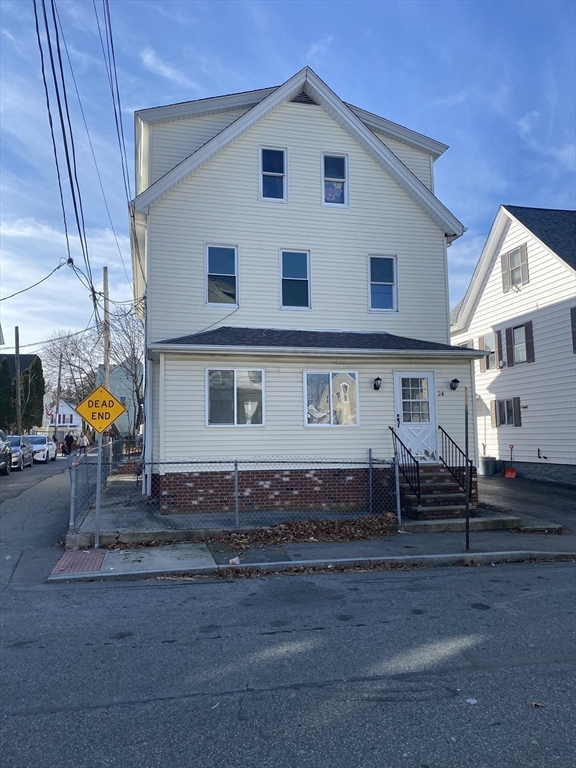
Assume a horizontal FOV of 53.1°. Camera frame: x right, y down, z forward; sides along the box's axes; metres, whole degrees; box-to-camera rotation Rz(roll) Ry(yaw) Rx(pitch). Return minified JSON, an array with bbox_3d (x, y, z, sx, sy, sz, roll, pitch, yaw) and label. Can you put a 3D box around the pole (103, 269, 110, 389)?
[{"bbox_3d":[-9.067,-0.911,28.915,0.290,10.169,0.290,-2,-5,0],"label":"pole"}]

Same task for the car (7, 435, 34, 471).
[{"bbox_3d":[-13.384,3.281,27.563,1.800,1.520,4.450,1,-5,-13],"label":"car"}]

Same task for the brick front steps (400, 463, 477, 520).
[{"bbox_3d":[2.913,2.177,11.851,1.201,0.992,1.479,1,-5,-12],"label":"brick front steps"}]

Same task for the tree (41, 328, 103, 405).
[{"bbox_3d":[-18.724,0.390,50.000,5.600,10.393,5.600,1,-6,-21],"label":"tree"}]

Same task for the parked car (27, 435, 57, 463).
[{"bbox_3d":[-14.734,3.809,33.661,1.820,1.520,4.500,1,-5,-13],"label":"parked car"}]

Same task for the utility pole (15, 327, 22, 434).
[{"bbox_3d":[-17.393,0.552,37.293,0.300,8.634,0.300,-3,-4,0],"label":"utility pole"}]

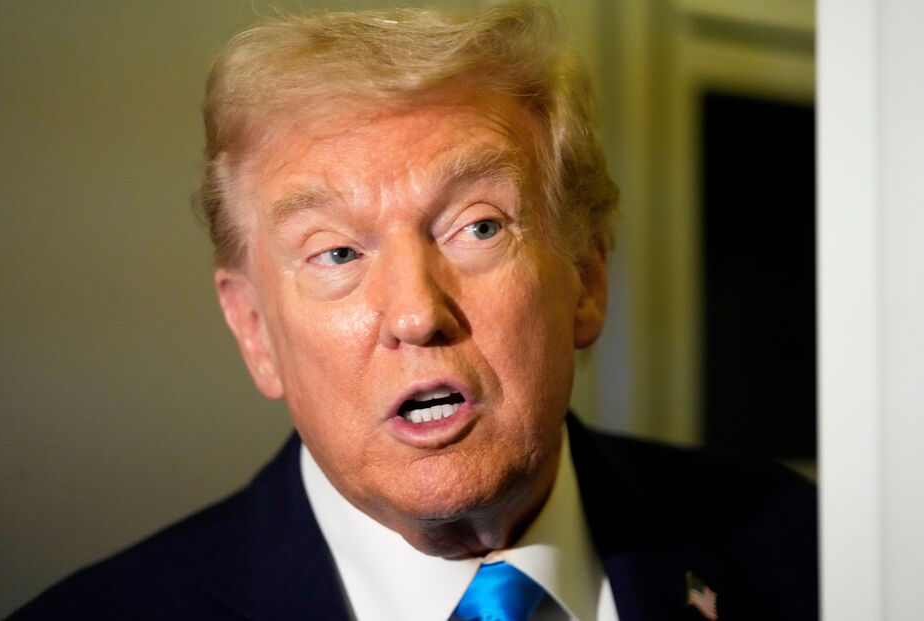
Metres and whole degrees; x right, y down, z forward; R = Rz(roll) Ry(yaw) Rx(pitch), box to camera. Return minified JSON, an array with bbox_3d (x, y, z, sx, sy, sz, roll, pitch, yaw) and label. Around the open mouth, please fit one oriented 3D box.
[{"bbox_3d":[-0.013,0.043,1.665,0.031,0.015,0.018,-10,-4,0],"label":"open mouth"}]

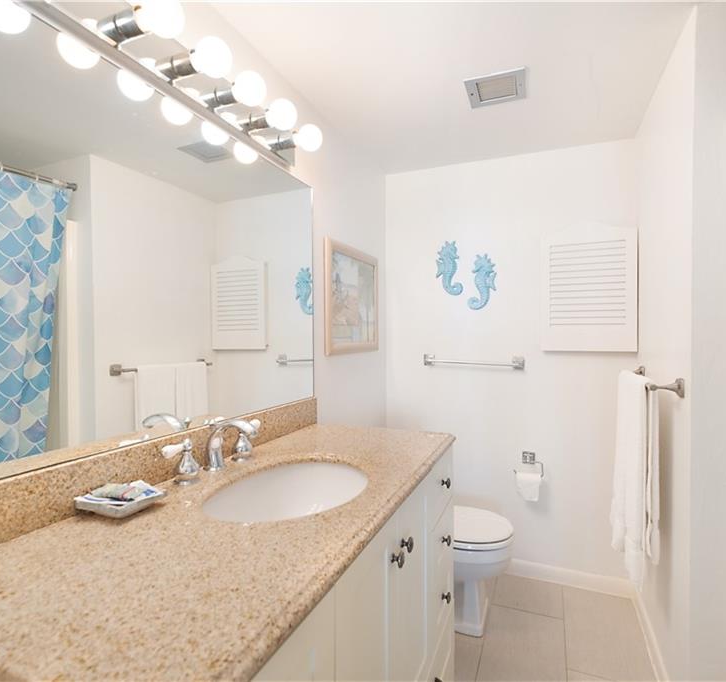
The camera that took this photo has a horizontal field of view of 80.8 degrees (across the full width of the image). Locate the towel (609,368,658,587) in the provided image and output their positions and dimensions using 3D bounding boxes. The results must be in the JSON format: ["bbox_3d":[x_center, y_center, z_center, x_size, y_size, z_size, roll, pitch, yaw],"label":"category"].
[{"bbox_3d":[1.017,0.489,1.623,0.084,0.720,0.535,0,0,23],"label":"towel"}]

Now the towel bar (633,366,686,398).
[{"bbox_3d":[1.062,0.142,1.607,0.095,0.062,0.650,0,0,23],"label":"towel bar"}]

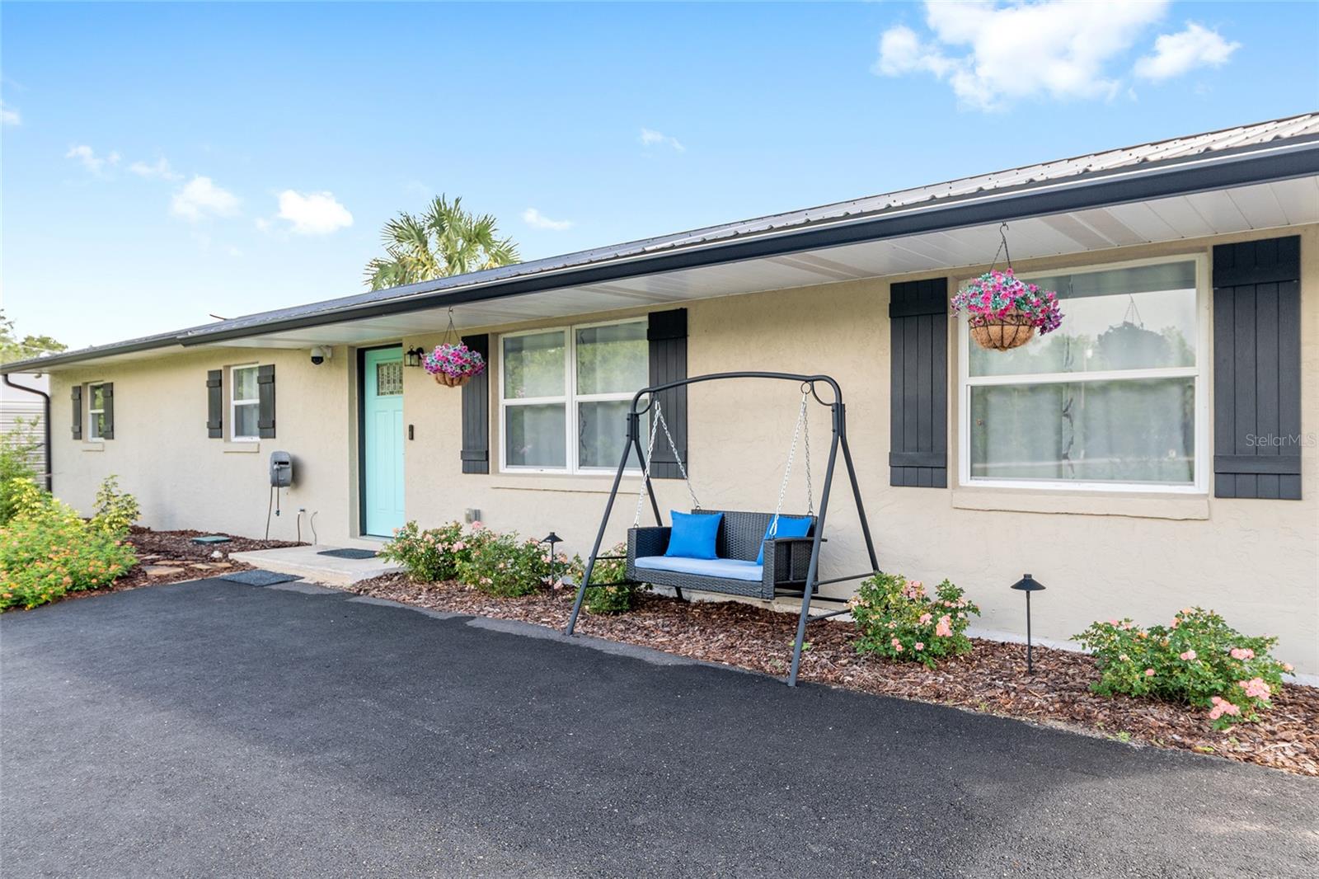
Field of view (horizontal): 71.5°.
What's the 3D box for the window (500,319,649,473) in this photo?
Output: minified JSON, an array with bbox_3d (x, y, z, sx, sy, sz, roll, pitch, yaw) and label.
[{"bbox_3d":[-0.769,-0.335,8.021,1.891,1.296,0.090,0,0,40],"label":"window"}]

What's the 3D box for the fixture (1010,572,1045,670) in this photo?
[{"bbox_3d":[1.962,0.977,4.854,0.180,0.524,0.180,0,0,40],"label":"fixture"}]

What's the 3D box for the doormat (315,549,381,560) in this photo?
[{"bbox_3d":[-3.151,1.191,9.503,0.750,0.012,0.470,0,0,40],"label":"doormat"}]

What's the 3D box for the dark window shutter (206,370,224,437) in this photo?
[{"bbox_3d":[-5.876,-0.463,12.092,0.380,0.890,0.045,0,0,40],"label":"dark window shutter"}]

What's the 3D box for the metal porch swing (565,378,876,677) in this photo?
[{"bbox_3d":[0.441,0.432,5.924,1.850,1.725,1.170,0,0,44],"label":"metal porch swing"}]

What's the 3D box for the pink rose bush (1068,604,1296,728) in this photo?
[{"bbox_3d":[2.385,1.023,4.224,0.869,0.468,0.738,0,0,40],"label":"pink rose bush"}]

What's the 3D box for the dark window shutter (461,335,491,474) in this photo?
[{"bbox_3d":[-1.742,-0.325,8.621,0.376,1.303,0.045,0,0,40],"label":"dark window shutter"}]

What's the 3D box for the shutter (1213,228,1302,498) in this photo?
[{"bbox_3d":[3.015,-0.351,4.626,0.376,1.303,0.045,0,0,40],"label":"shutter"}]

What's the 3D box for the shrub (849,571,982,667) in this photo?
[{"bbox_3d":[1.416,1.000,5.103,0.713,0.499,0.642,0,0,40],"label":"shrub"}]

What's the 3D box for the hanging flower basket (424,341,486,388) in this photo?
[{"bbox_3d":[-1.597,-0.583,7.147,0.480,0.370,0.480,0,0,0],"label":"hanging flower basket"}]

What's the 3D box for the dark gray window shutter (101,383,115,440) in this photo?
[{"bbox_3d":[-8.671,-0.447,14.395,0.360,0.890,0.042,0,0,40],"label":"dark gray window shutter"}]

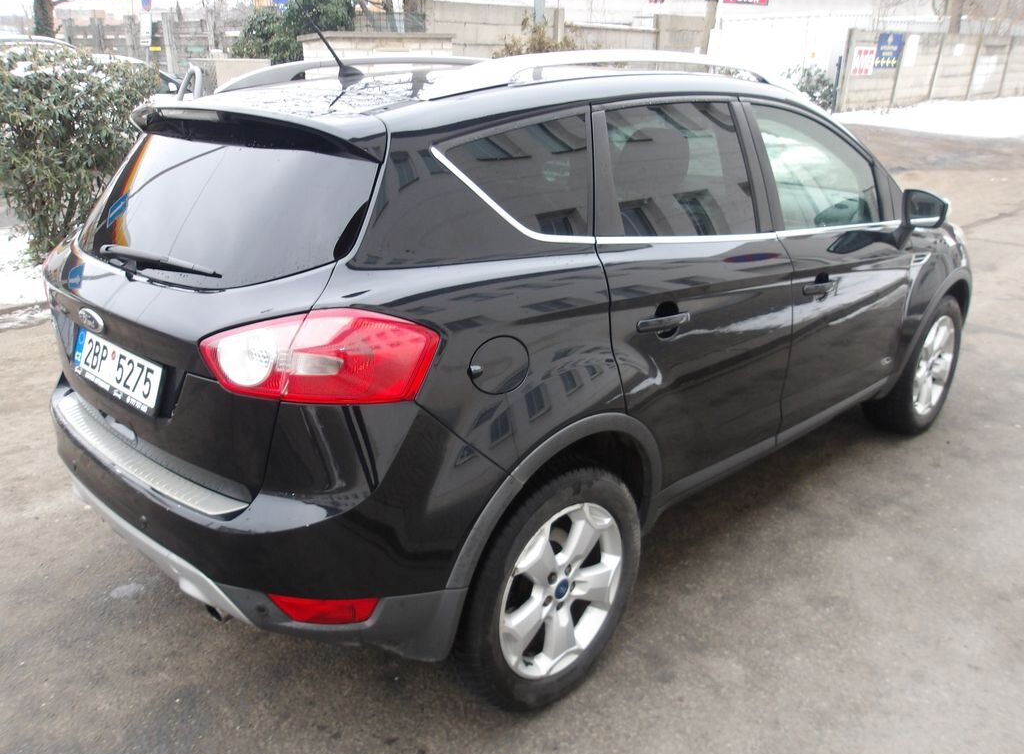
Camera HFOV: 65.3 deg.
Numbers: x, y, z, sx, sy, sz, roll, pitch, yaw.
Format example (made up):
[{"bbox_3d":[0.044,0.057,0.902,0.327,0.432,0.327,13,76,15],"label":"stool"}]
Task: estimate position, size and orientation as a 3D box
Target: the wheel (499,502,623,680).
[{"bbox_3d":[0.082,0.540,2.142,0.474,0.474,0.190,-18,26,-42],"label":"wheel"}]

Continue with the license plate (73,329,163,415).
[{"bbox_3d":[-0.994,-0.025,2.000,0.530,0.130,0.025,19,12,42],"label":"license plate"}]

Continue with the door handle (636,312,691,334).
[{"bbox_3d":[0.398,-0.148,2.098,0.225,0.042,0.050,-13,22,-43],"label":"door handle"}]

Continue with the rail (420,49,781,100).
[{"bbox_3d":[0.363,-0.860,2.278,1.520,0.140,0.100,-18,27,-42],"label":"rail"}]

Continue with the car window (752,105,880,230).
[{"bbox_3d":[1.093,-0.734,2.820,0.840,0.450,0.060,-18,3,-42],"label":"car window"}]

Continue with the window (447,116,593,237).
[{"bbox_3d":[0.055,-0.458,1.840,0.476,0.311,0.040,-16,0,-39],"label":"window"}]

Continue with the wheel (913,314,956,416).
[{"bbox_3d":[1.992,-0.074,3.934,0.474,0.474,0.190,-17,25,-40],"label":"wheel"}]

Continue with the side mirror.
[{"bbox_3d":[1.644,-0.652,3.161,0.120,0.145,0.185,-18,27,-42],"label":"side mirror"}]

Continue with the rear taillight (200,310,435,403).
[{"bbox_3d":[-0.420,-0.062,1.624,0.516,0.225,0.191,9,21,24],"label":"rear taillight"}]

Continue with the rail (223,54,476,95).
[{"bbox_3d":[-0.381,-1.149,3.078,1.660,0.150,0.070,-18,26,-42],"label":"rail"}]

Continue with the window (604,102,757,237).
[{"bbox_3d":[0.485,-0.572,2.232,0.730,0.410,0.050,-18,3,-42],"label":"window"}]

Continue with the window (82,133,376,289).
[{"bbox_3d":[-0.817,-0.435,2.037,1.260,0.450,0.120,19,-7,42],"label":"window"}]

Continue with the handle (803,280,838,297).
[{"bbox_3d":[1.053,-0.311,2.730,0.235,0.042,0.050,-14,23,-43],"label":"handle"}]

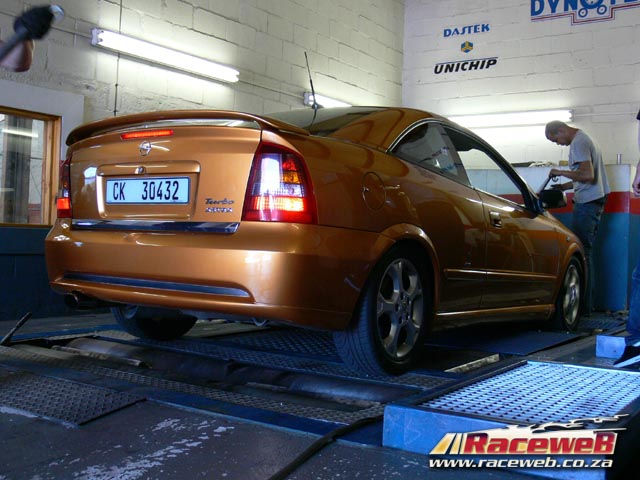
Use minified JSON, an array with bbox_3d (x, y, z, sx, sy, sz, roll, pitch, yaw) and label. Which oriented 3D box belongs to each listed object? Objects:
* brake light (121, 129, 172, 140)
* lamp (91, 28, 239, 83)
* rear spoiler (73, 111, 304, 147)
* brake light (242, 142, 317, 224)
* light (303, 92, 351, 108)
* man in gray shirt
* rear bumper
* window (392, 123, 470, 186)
[{"bbox_3d":[-0.743,-0.450,3.162,0.325,0.028,0.040,2,-1,35],"label":"brake light"},{"bbox_3d":[-1.166,-1.447,5.878,0.090,0.130,1.550,3,1,35],"label":"lamp"},{"bbox_3d":[-0.678,-0.489,3.252,1.380,0.125,0.310,2,-1,35],"label":"rear spoiler"},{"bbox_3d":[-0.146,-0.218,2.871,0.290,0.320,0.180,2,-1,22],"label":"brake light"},{"bbox_3d":[0.277,-1.395,7.919,0.090,0.125,1.550,3,1,35],"label":"light"},{"bbox_3d":[2.329,-0.199,6.662,0.540,1.761,0.490,2,0,20],"label":"man in gray shirt"},{"bbox_3d":[-0.581,0.125,3.422,1.690,0.420,0.730,2,-1,35],"label":"rear bumper"},{"bbox_3d":[0.565,-0.502,3.924,0.080,0.360,0.860,-20,-13,36],"label":"window"}]

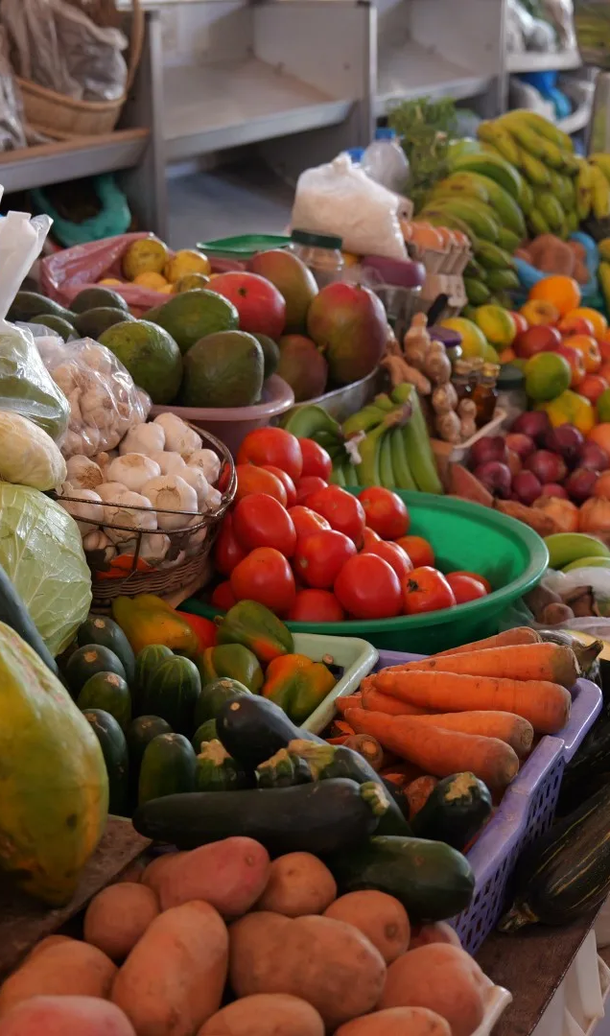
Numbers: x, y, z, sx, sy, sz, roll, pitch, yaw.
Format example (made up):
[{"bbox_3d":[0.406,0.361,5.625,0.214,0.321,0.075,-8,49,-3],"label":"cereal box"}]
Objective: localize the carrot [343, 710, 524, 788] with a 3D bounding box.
[{"bbox_3d":[0.109,0.197,1.400,0.175,0.041,0.041,15,24,29],"label":"carrot"}]

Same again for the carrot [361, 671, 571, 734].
[{"bbox_3d":[0.146,0.162,1.460,0.188,0.043,0.043,6,20,19],"label":"carrot"}]

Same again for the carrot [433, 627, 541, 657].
[{"bbox_3d":[0.148,0.132,1.497,0.155,0.035,0.035,-10,19,0],"label":"carrot"}]

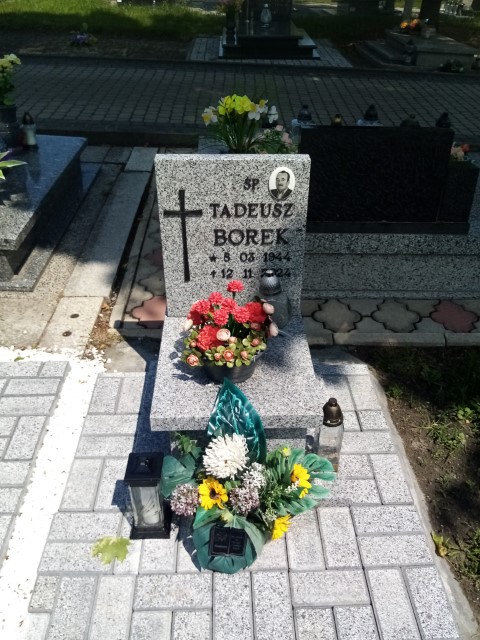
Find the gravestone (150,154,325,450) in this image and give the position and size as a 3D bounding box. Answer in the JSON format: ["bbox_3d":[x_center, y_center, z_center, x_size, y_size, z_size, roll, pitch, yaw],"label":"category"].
[{"bbox_3d":[-0.017,0.001,1.585,0.505,0.850,0.630,0,38,-2],"label":"gravestone"}]

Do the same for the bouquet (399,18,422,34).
[{"bbox_3d":[2.554,-4.396,7.200,0.350,0.220,0.280,0,38,-2],"label":"bouquet"}]

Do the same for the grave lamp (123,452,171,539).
[{"bbox_3d":[-0.265,0.508,1.400,0.116,0.287,0.112,0,38,-2],"label":"grave lamp"}]

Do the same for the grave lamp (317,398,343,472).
[{"bbox_3d":[0.291,0.373,1.563,0.078,0.305,0.078,0,38,-2],"label":"grave lamp"}]

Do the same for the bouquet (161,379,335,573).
[{"bbox_3d":[0.029,0.439,1.355,0.490,0.440,0.340,0,38,-2],"label":"bouquet"}]

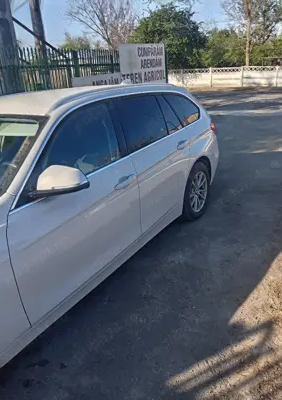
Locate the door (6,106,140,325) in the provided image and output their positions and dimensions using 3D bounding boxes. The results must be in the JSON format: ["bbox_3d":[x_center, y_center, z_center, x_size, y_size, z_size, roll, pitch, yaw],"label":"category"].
[{"bbox_3d":[-0.403,-0.033,1.920,0.275,1.070,1.180,10,24,30],"label":"door"}]

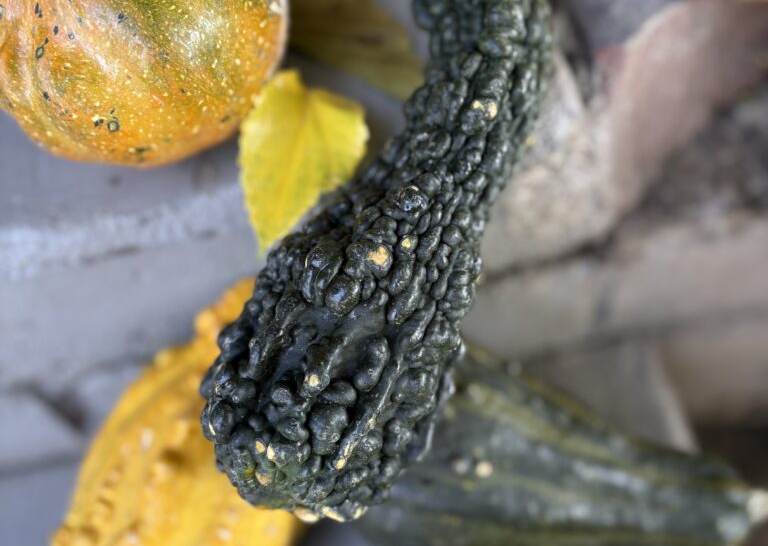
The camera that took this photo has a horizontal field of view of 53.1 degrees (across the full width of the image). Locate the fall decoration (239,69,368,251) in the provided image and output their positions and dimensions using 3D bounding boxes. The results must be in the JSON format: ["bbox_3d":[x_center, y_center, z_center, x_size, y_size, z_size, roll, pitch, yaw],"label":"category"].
[{"bbox_3d":[-0.036,-0.050,0.345,0.062,0.022,0.088,13,83,0],"label":"fall decoration"}]

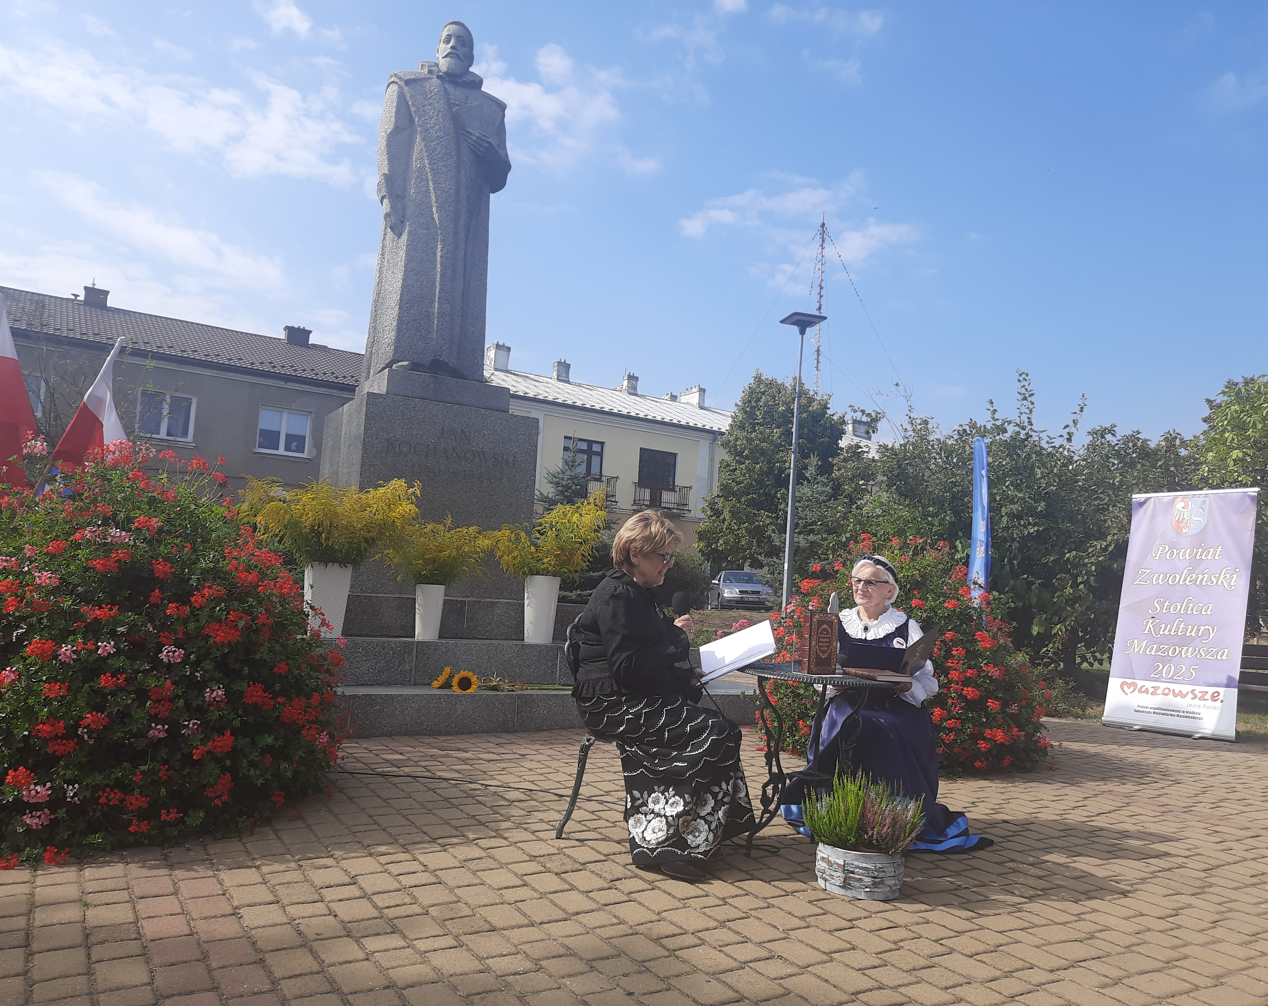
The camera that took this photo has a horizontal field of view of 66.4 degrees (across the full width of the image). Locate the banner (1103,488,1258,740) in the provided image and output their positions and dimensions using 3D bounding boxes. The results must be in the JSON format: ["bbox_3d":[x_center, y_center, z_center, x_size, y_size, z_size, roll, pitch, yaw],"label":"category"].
[{"bbox_3d":[4.742,0.941,8.432,0.200,2.090,1.050,17,-11,-39],"label":"banner"}]

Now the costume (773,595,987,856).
[{"bbox_3d":[1.141,0.940,4.346,0.850,1.000,0.720,2,-5,25],"label":"costume"}]

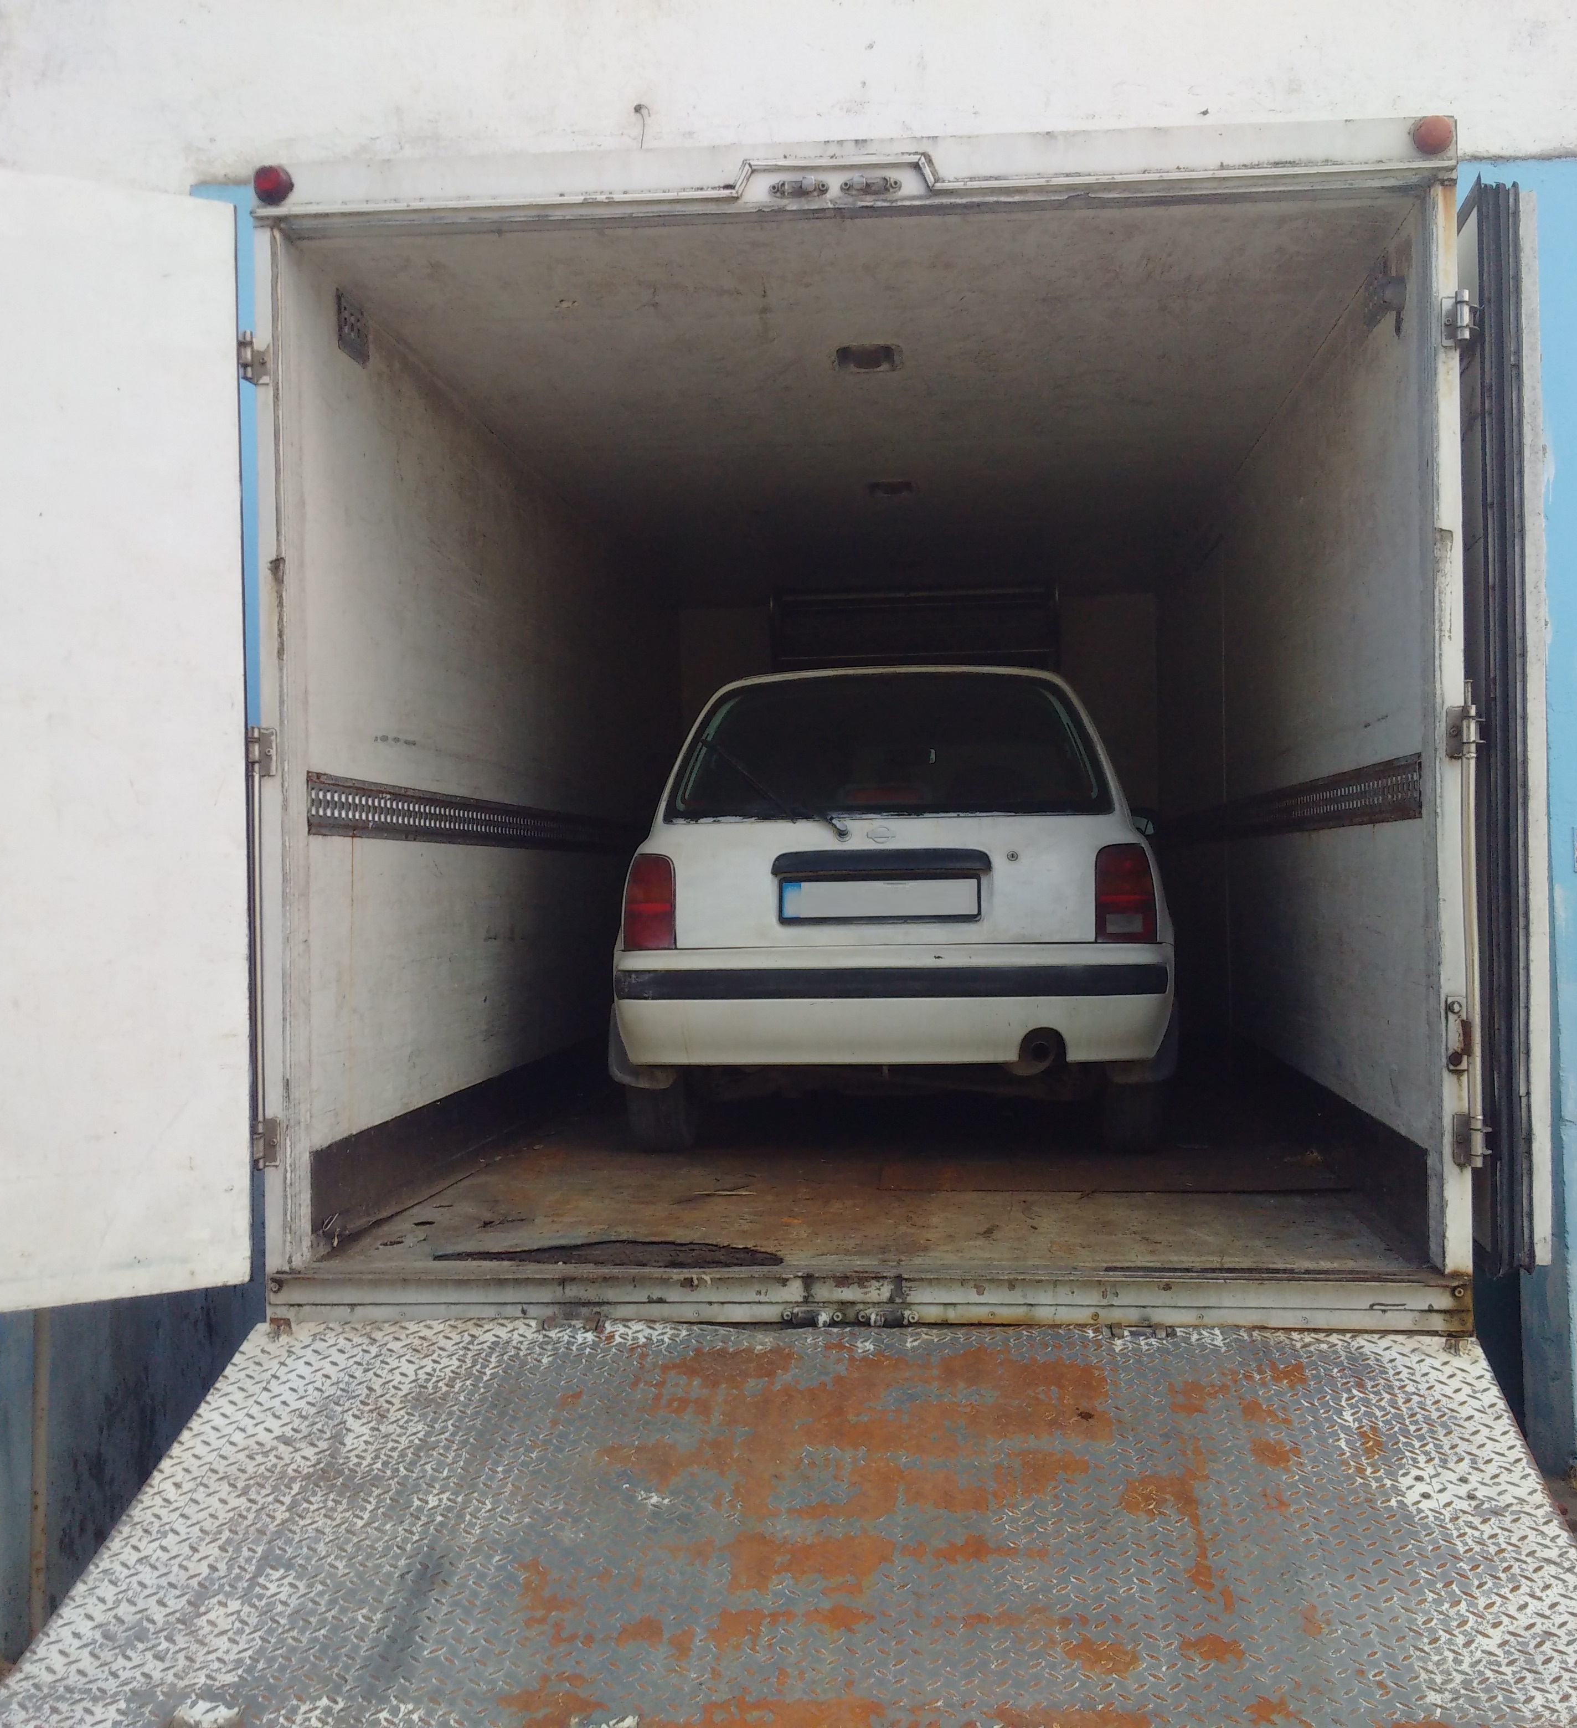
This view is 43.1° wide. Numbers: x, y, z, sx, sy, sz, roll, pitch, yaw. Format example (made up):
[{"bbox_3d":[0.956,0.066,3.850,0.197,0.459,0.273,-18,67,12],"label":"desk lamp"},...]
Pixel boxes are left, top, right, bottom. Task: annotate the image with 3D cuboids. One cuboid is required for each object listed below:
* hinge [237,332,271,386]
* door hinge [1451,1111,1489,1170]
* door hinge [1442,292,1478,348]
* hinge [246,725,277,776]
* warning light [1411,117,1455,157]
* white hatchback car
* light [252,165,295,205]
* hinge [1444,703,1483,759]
[{"bbox_3d":[-1.112,-1.054,4.155,0.063,0.106,0.040,-1,0,5],"label":"hinge"},{"bbox_3d":[1.339,0.541,3.921,0.066,0.108,0.040,-1,0,5],"label":"door hinge"},{"bbox_3d":[1.321,-1.073,3.933,0.066,0.108,0.040,-1,0,5],"label":"door hinge"},{"bbox_3d":[-1.095,-0.234,4.148,0.063,0.106,0.040,-1,0,5],"label":"hinge"},{"bbox_3d":[1.267,-1.429,3.920,0.077,0.077,0.048,-1,0,5],"label":"warning light"},{"bbox_3d":[0.431,0.131,7.050,1.600,1.430,3.700,-1,0,5],"label":"white hatchback car"},{"bbox_3d":[-1.066,-1.404,4.133,0.077,0.077,0.048,-1,0,5],"label":"light"},{"bbox_3d":[1.328,-0.260,3.927,0.066,0.108,0.040,-1,0,5],"label":"hinge"}]

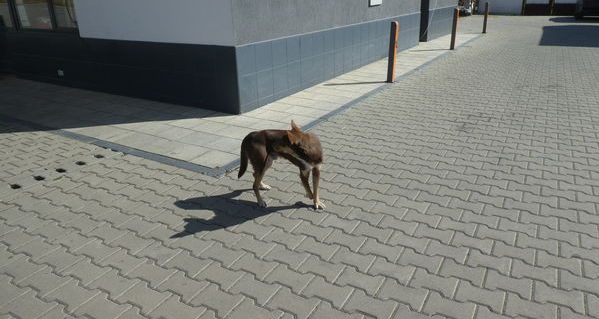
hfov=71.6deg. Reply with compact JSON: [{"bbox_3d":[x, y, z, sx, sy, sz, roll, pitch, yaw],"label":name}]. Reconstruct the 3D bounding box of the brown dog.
[{"bbox_3d":[-0.128,0.013,2.529,0.575,0.585,0.268,9,24,24],"label":"brown dog"}]

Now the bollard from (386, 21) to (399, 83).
[{"bbox_3d":[1.335,-1.535,5.965,0.099,0.833,0.099,12,25,29],"label":"bollard"}]

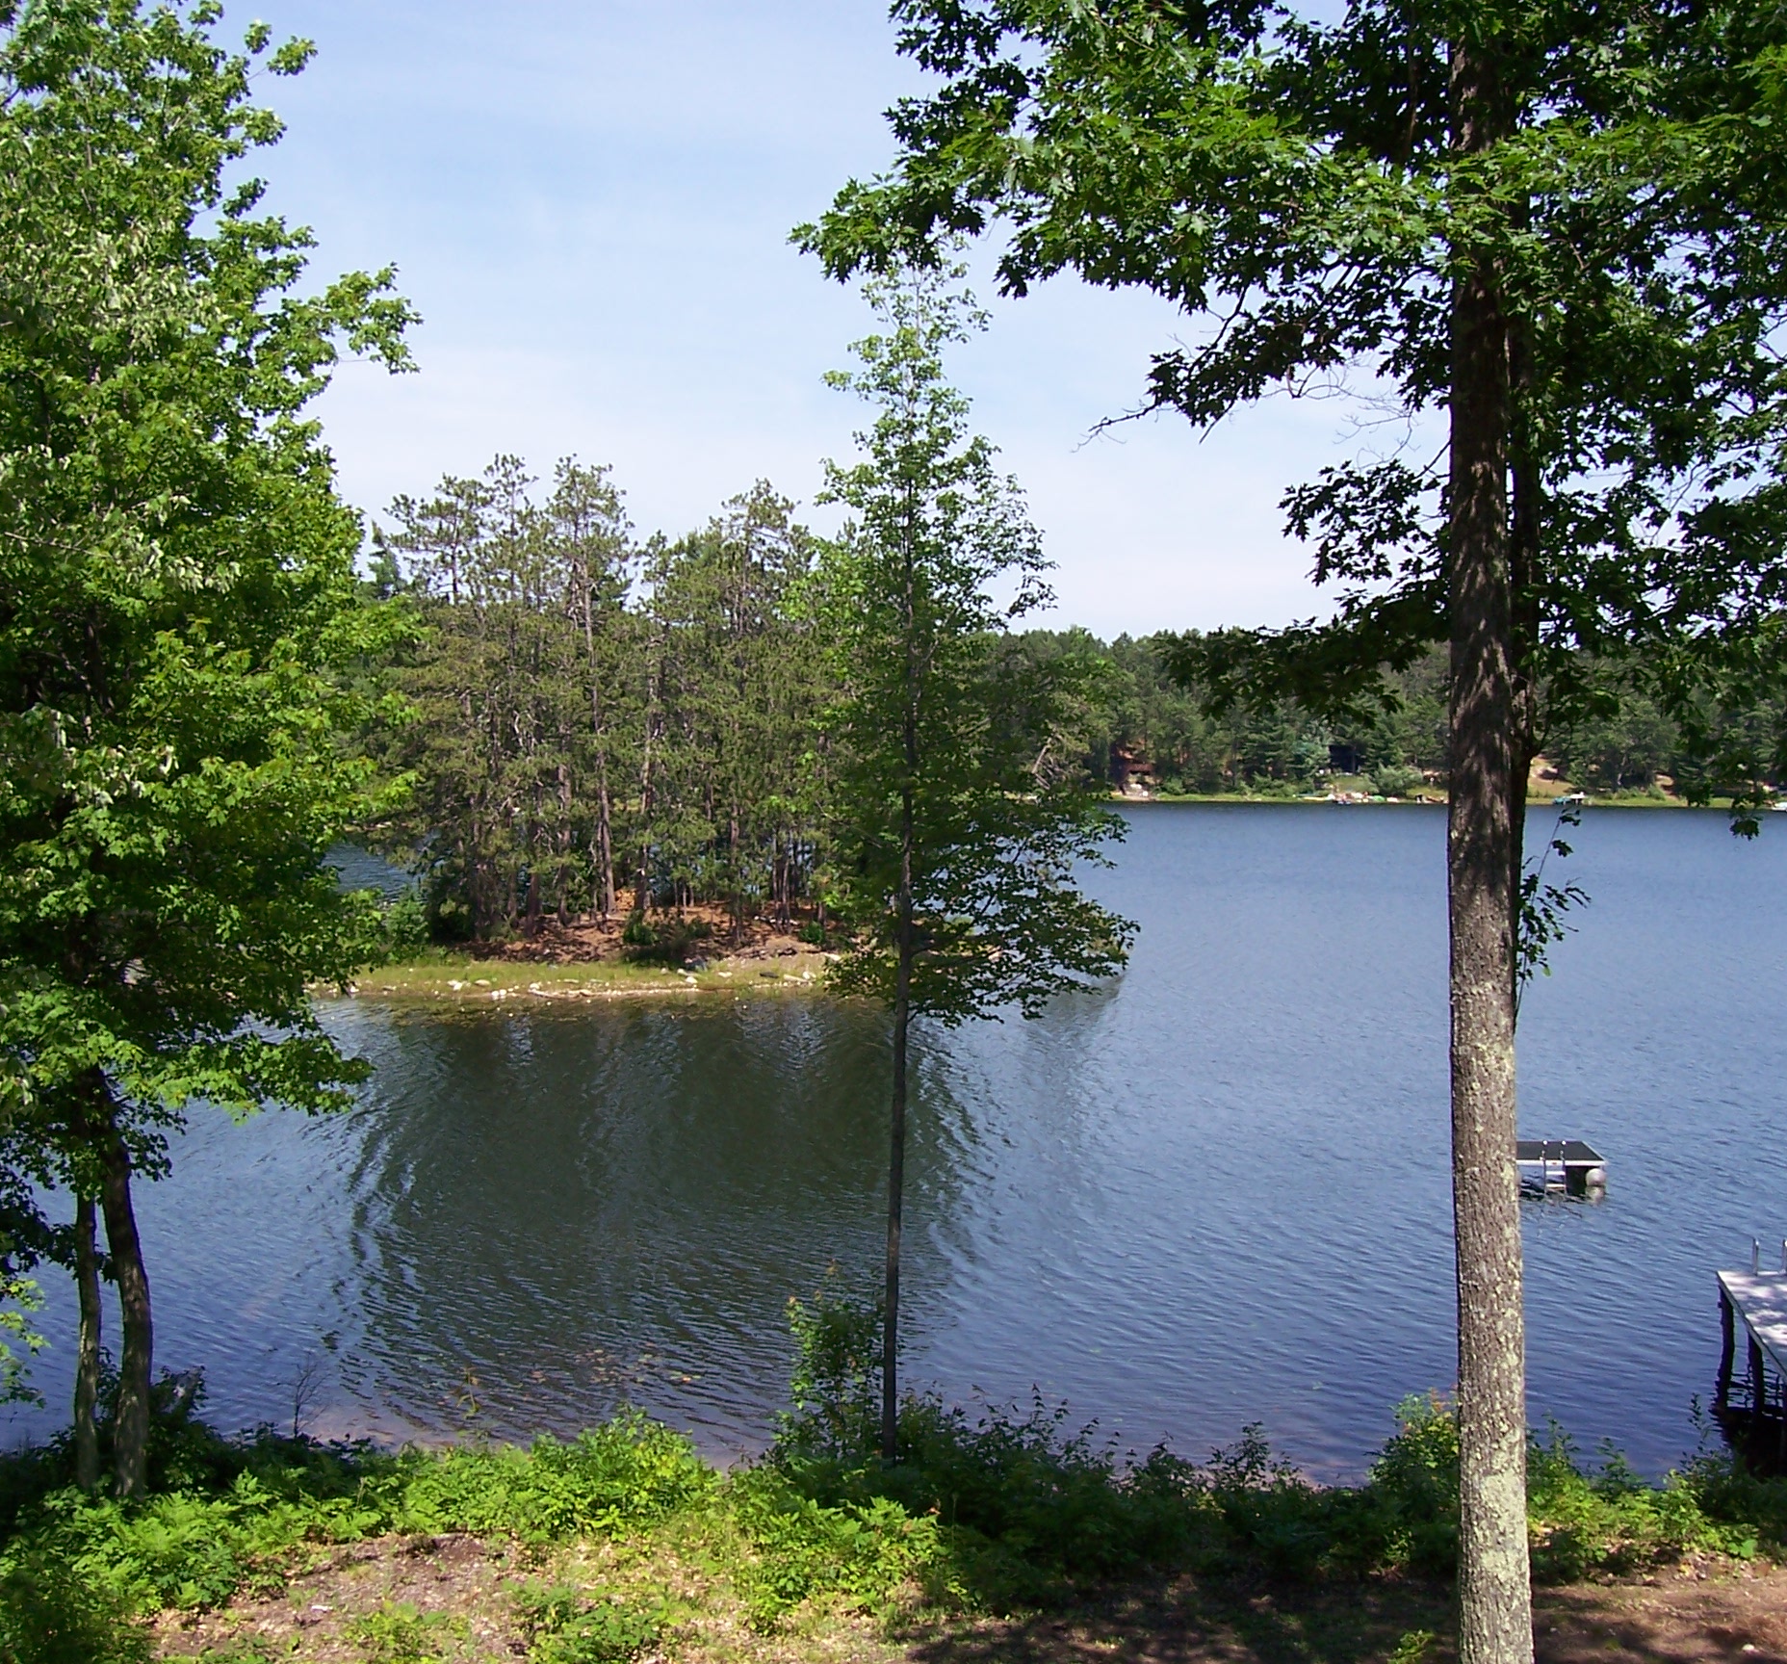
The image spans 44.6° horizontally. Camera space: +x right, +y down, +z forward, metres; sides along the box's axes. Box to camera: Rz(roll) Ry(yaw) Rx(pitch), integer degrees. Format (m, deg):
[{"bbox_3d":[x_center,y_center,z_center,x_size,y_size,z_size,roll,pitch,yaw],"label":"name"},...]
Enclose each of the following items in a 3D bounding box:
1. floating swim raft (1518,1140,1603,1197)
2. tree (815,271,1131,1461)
[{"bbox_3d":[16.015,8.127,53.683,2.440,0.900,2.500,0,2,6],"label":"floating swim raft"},{"bbox_3d":[1.069,0.557,29.101,4.300,16.200,4.300,0,2,0],"label":"tree"}]

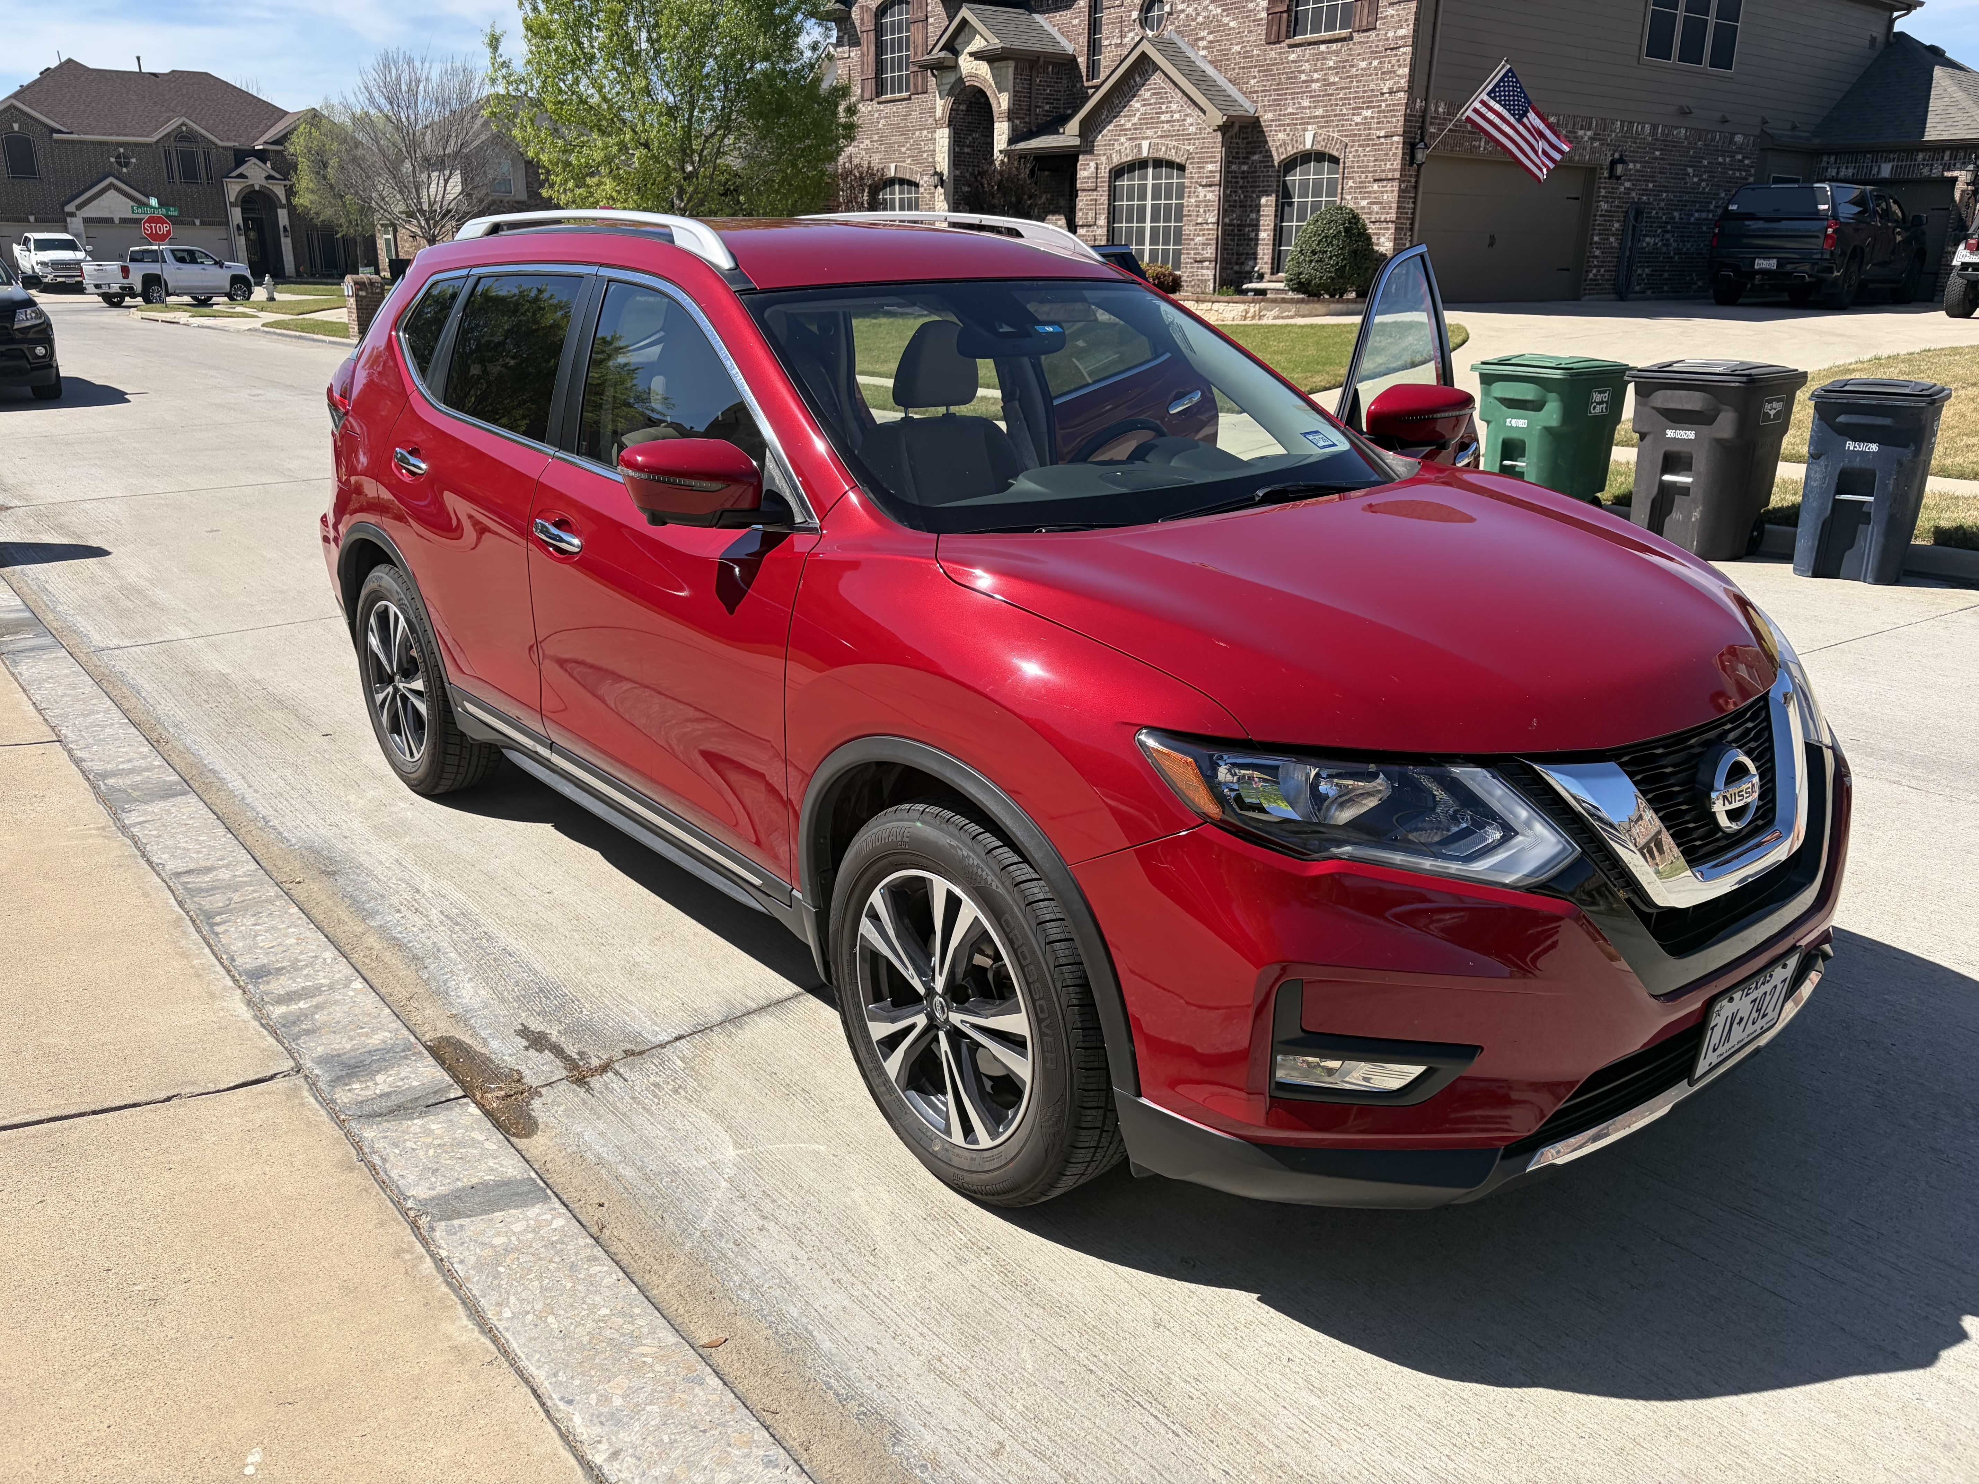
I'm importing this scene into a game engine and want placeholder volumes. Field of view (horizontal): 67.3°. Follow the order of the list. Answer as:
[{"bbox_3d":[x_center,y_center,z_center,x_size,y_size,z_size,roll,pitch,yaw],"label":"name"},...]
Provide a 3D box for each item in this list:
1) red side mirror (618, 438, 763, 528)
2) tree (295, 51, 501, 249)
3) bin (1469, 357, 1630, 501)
[{"bbox_3d":[-0.571,-0.495,2.850,0.245,0.165,0.185,-14,23,-38],"label":"red side mirror"},{"bbox_3d":[-18.088,-17.496,45.591,5.980,6.850,5.680,-6,19,-20],"label":"tree"},{"bbox_3d":[3.770,-2.050,10.065,0.860,1.070,0.730,-14,23,-38],"label":"bin"}]

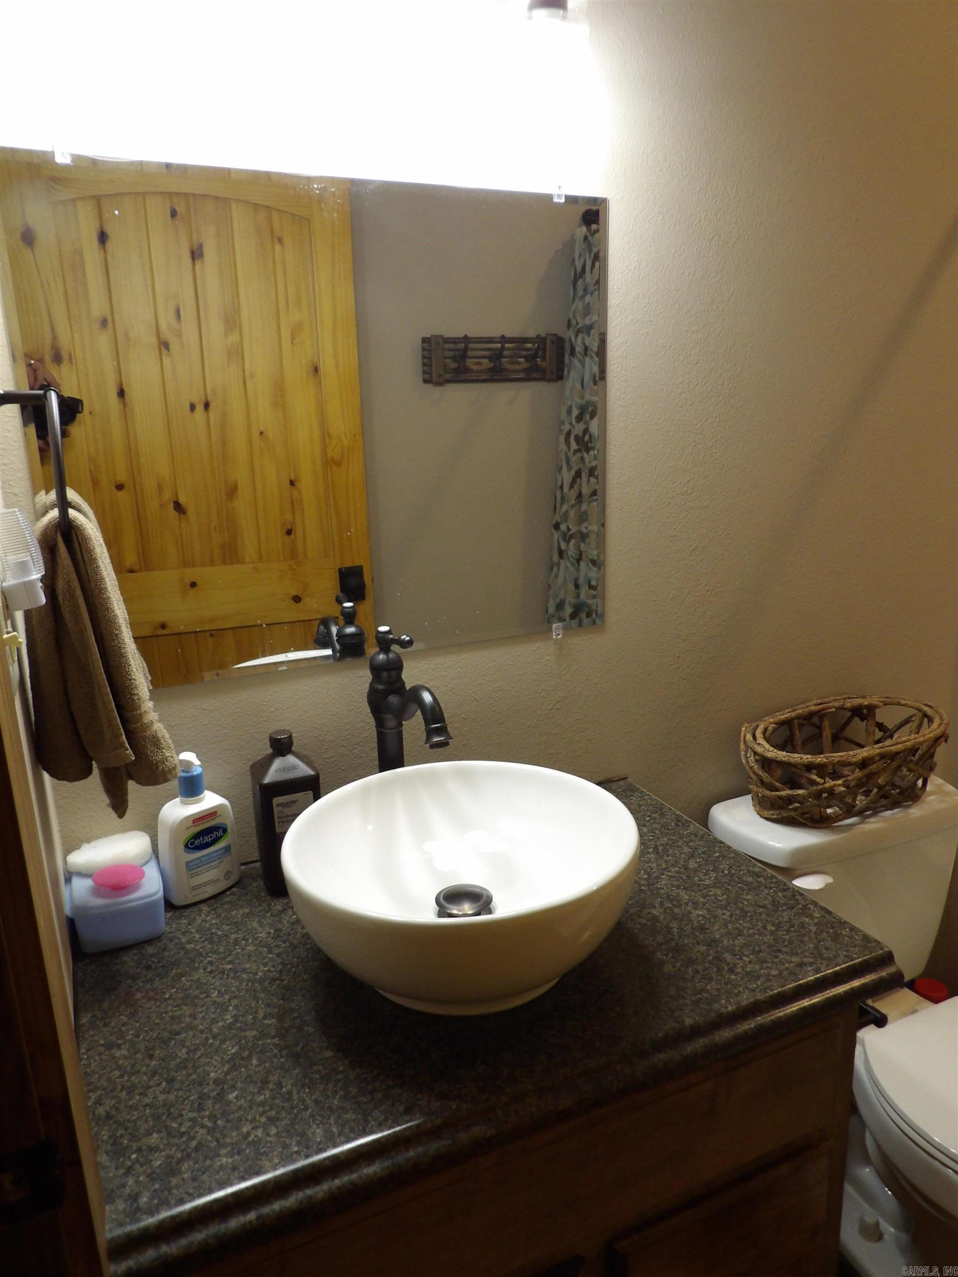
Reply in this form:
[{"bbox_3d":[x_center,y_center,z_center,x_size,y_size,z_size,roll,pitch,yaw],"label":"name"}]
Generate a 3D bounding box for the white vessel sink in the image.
[{"bbox_3d":[-0.018,0.286,1.024,0.396,0.149,0.396,-1,15,0],"label":"white vessel sink"}]

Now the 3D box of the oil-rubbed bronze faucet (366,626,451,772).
[{"bbox_3d":[-0.083,0.167,1.115,0.058,0.333,0.233,-8,16,-23],"label":"oil-rubbed bronze faucet"}]

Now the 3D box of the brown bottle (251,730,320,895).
[{"bbox_3d":[-0.251,0.222,1.163,0.079,0.210,0.069,-8,16,-23],"label":"brown bottle"}]

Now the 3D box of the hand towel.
[{"bbox_3d":[-0.405,0.029,0.938,0.136,0.332,0.135,-8,16,-23],"label":"hand towel"}]

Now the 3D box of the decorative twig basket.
[{"bbox_3d":[0.634,0.212,1.532,0.390,0.139,0.218,-8,16,-25],"label":"decorative twig basket"}]

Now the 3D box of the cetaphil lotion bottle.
[{"bbox_3d":[-0.367,0.239,1.149,0.092,0.190,0.051,-14,20,-40],"label":"cetaphil lotion bottle"}]

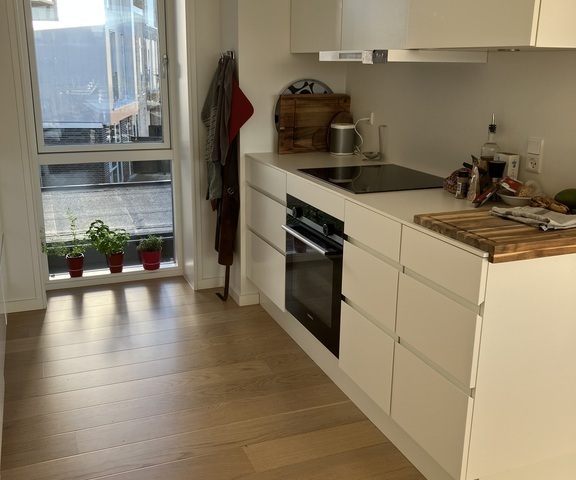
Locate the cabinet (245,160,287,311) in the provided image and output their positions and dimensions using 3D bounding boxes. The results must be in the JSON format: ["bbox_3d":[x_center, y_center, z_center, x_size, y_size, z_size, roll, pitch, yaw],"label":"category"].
[{"bbox_3d":[0.142,-0.076,3.389,0.570,0.705,0.590,-6,17,-22],"label":"cabinet"}]

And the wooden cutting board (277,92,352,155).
[{"bbox_3d":[0.152,-0.662,3.537,0.430,0.325,0.030,-6,13,-22],"label":"wooden cutting board"}]

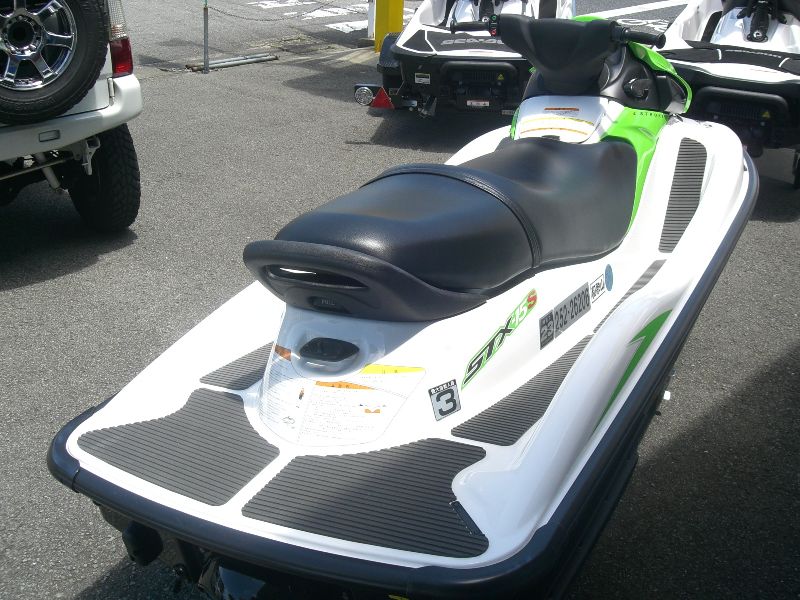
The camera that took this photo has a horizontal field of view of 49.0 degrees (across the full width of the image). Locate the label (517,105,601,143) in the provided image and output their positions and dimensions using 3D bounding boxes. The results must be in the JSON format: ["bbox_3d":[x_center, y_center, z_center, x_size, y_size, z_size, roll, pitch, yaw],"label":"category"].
[{"bbox_3d":[0.500,-0.558,2.766,0.255,0.145,0.035,8,-19,27],"label":"label"}]

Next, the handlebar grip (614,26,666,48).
[{"bbox_3d":[0.698,-0.757,2.534,0.042,0.042,0.151,-23,39,-34],"label":"handlebar grip"}]

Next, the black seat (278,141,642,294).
[{"bbox_3d":[0.216,-0.245,2.384,0.533,0.340,1.442,8,22,28],"label":"black seat"}]

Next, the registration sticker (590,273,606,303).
[{"bbox_3d":[0.526,-0.030,2.329,0.003,0.050,0.097,0,18,34],"label":"registration sticker"}]

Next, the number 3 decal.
[{"bbox_3d":[0.093,0.201,1.759,0.068,0.065,0.003,-19,9,-34],"label":"number 3 decal"}]

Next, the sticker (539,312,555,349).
[{"bbox_3d":[0.345,0.071,2.061,0.003,0.076,0.071,7,23,36],"label":"sticker"}]

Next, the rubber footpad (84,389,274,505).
[{"bbox_3d":[-0.438,0.283,1.830,0.449,0.013,0.334,8,27,28],"label":"rubber footpad"}]

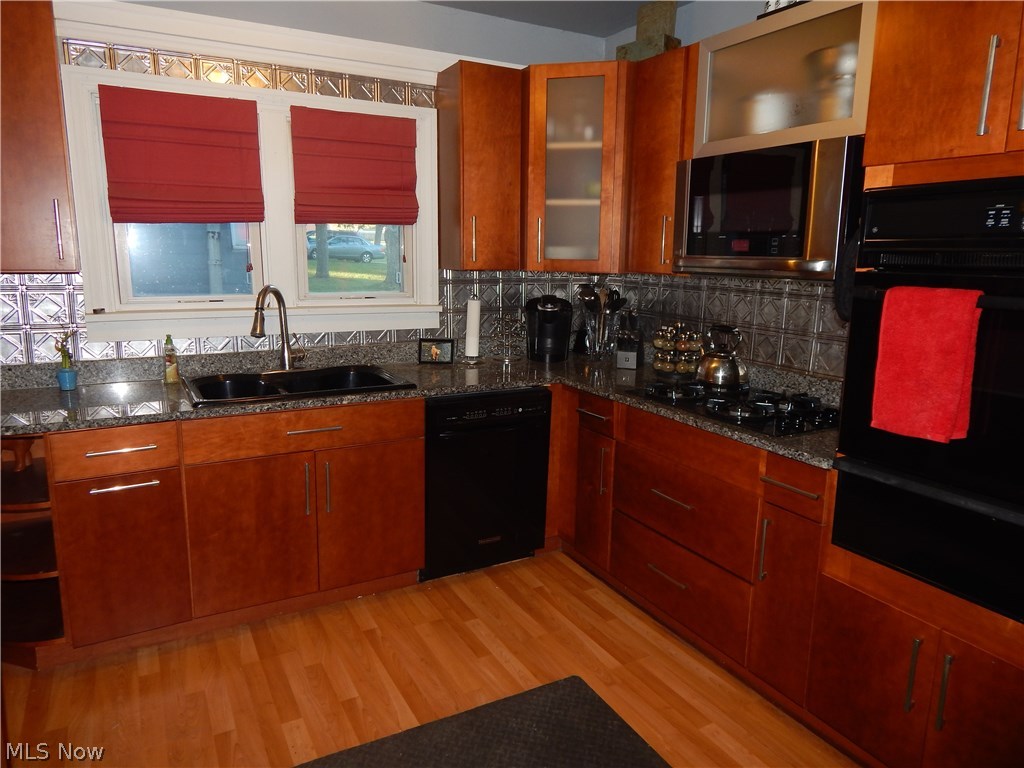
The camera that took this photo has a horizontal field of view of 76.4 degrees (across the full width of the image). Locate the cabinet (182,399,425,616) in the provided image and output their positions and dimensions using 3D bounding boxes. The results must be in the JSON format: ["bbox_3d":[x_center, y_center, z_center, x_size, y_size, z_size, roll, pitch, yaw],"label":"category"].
[{"bbox_3d":[-0.918,0.415,2.824,0.917,0.773,0.620,-5,12,-28],"label":"cabinet"}]

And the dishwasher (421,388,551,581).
[{"bbox_3d":[-0.239,0.419,3.201,0.605,0.872,0.610,-5,12,-28],"label":"dishwasher"}]

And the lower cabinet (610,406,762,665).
[{"bbox_3d":[0.871,0.496,2.585,0.590,0.765,0.765,-5,12,-28],"label":"lower cabinet"}]

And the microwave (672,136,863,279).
[{"bbox_3d":[1.002,-0.627,2.439,0.375,0.440,0.750,-5,12,-28],"label":"microwave"}]

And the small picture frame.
[{"bbox_3d":[-0.389,-0.170,3.345,0.172,0.130,0.030,0,3,-6],"label":"small picture frame"}]

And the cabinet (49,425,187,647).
[{"bbox_3d":[-1.488,0.466,2.514,0.385,0.773,0.620,-5,12,-28],"label":"cabinet"}]

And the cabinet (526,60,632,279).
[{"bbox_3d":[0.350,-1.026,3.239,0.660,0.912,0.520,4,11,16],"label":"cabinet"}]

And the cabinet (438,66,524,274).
[{"bbox_3d":[-0.172,-1.019,3.162,0.305,0.912,0.335,-5,12,-28],"label":"cabinet"}]

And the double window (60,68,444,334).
[{"bbox_3d":[-1.052,-0.752,2.936,1.520,1.050,0.120,-5,12,-28],"label":"double window"}]

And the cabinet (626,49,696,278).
[{"bbox_3d":[0.788,-0.953,2.877,0.335,0.912,0.360,-5,12,-28],"label":"cabinet"}]

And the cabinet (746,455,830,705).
[{"bbox_3d":[1.113,0.578,2.158,0.605,0.773,0.232,-5,12,-28],"label":"cabinet"}]

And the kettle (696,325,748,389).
[{"bbox_3d":[0.857,-0.116,2.658,0.200,0.235,0.195,4,11,18],"label":"kettle"}]

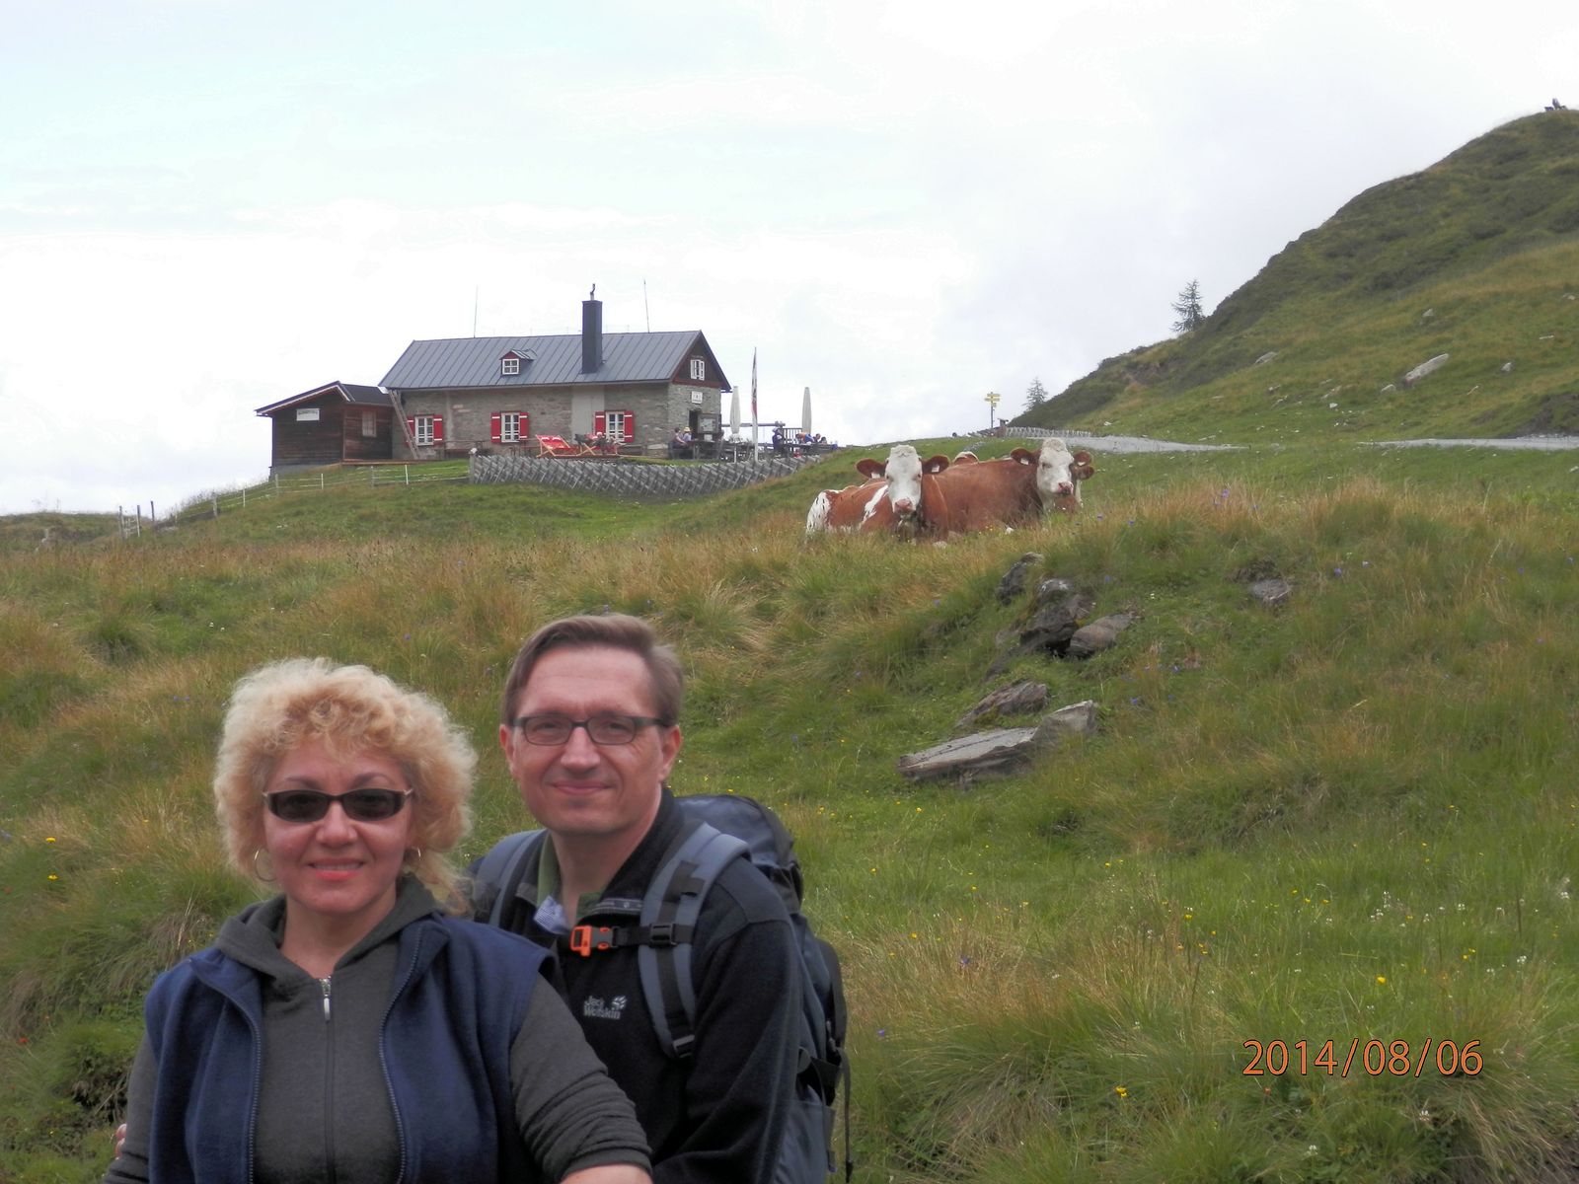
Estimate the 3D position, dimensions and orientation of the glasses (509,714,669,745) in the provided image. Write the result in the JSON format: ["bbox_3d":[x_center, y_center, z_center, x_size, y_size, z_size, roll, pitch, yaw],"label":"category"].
[{"bbox_3d":[-0.205,0.140,3.360,0.138,0.043,0.145,0,0,3],"label":"glasses"}]

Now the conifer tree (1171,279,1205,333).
[{"bbox_3d":[31.112,-22.250,260.000,2.600,4.400,2.600,0,0,0],"label":"conifer tree"}]

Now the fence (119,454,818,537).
[{"bbox_3d":[-11.200,-3.630,123.400,26.000,3.500,11.000,0,0,-12],"label":"fence"}]

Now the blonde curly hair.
[{"bbox_3d":[-0.422,0.181,3.150,0.250,0.240,0.250,0,0,-3],"label":"blonde curly hair"}]

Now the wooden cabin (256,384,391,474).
[{"bbox_3d":[-18.990,-6.660,136.900,4.400,3.750,4.500,0,0,23],"label":"wooden cabin"}]

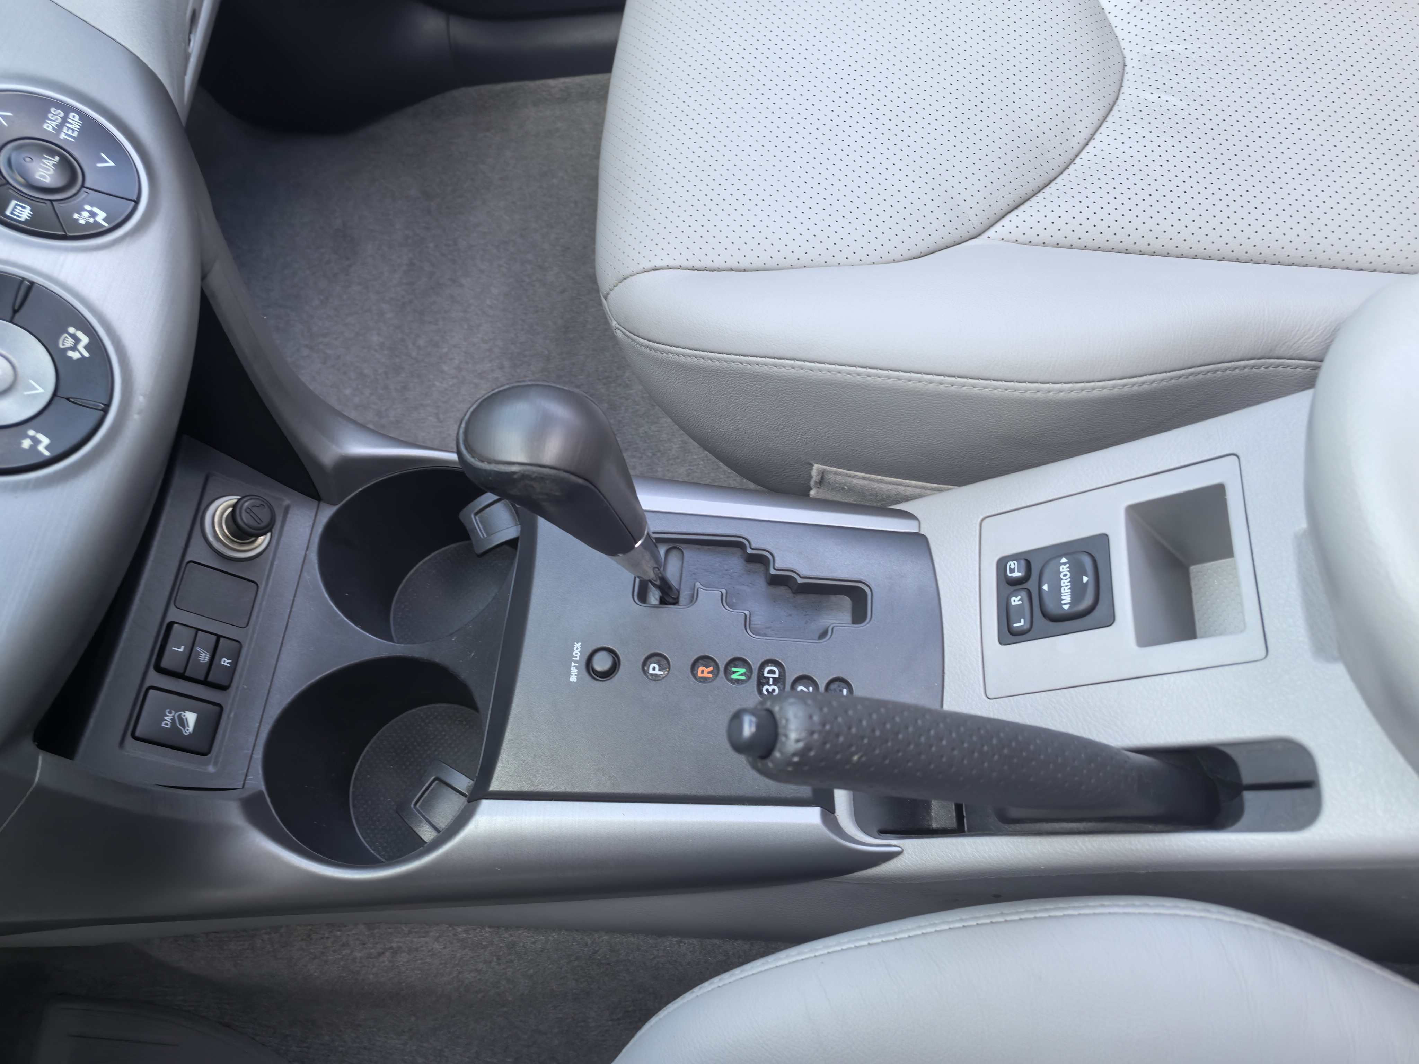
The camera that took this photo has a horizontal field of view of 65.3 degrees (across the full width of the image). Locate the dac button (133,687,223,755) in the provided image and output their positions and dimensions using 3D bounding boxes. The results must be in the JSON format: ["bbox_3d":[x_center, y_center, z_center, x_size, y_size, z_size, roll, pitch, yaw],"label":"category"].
[{"bbox_3d":[-0.223,0.081,0.464,0.010,0.033,0.023,-18,57,43],"label":"dac button"}]

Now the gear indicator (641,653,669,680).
[{"bbox_3d":[-0.023,0.058,0.473,0.012,0.003,0.012,4,66,4],"label":"gear indicator"}]

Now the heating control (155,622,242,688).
[{"bbox_3d":[-0.221,0.054,0.476,0.010,0.033,0.023,-18,57,43],"label":"heating control"}]

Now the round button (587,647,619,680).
[{"bbox_3d":[-0.045,0.057,0.474,0.014,0.006,0.014,-1,66,2],"label":"round button"}]

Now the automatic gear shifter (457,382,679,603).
[{"bbox_3d":[-0.043,-0.005,0.435,0.057,0.135,0.049,-6,57,21],"label":"automatic gear shifter"}]

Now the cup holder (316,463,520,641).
[{"bbox_3d":[-0.132,0.026,0.551,0.091,0.079,0.091,3,66,7],"label":"cup holder"}]

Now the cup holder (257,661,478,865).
[{"bbox_3d":[-0.141,0.110,0.512,0.091,0.079,0.091,3,66,7],"label":"cup holder"}]

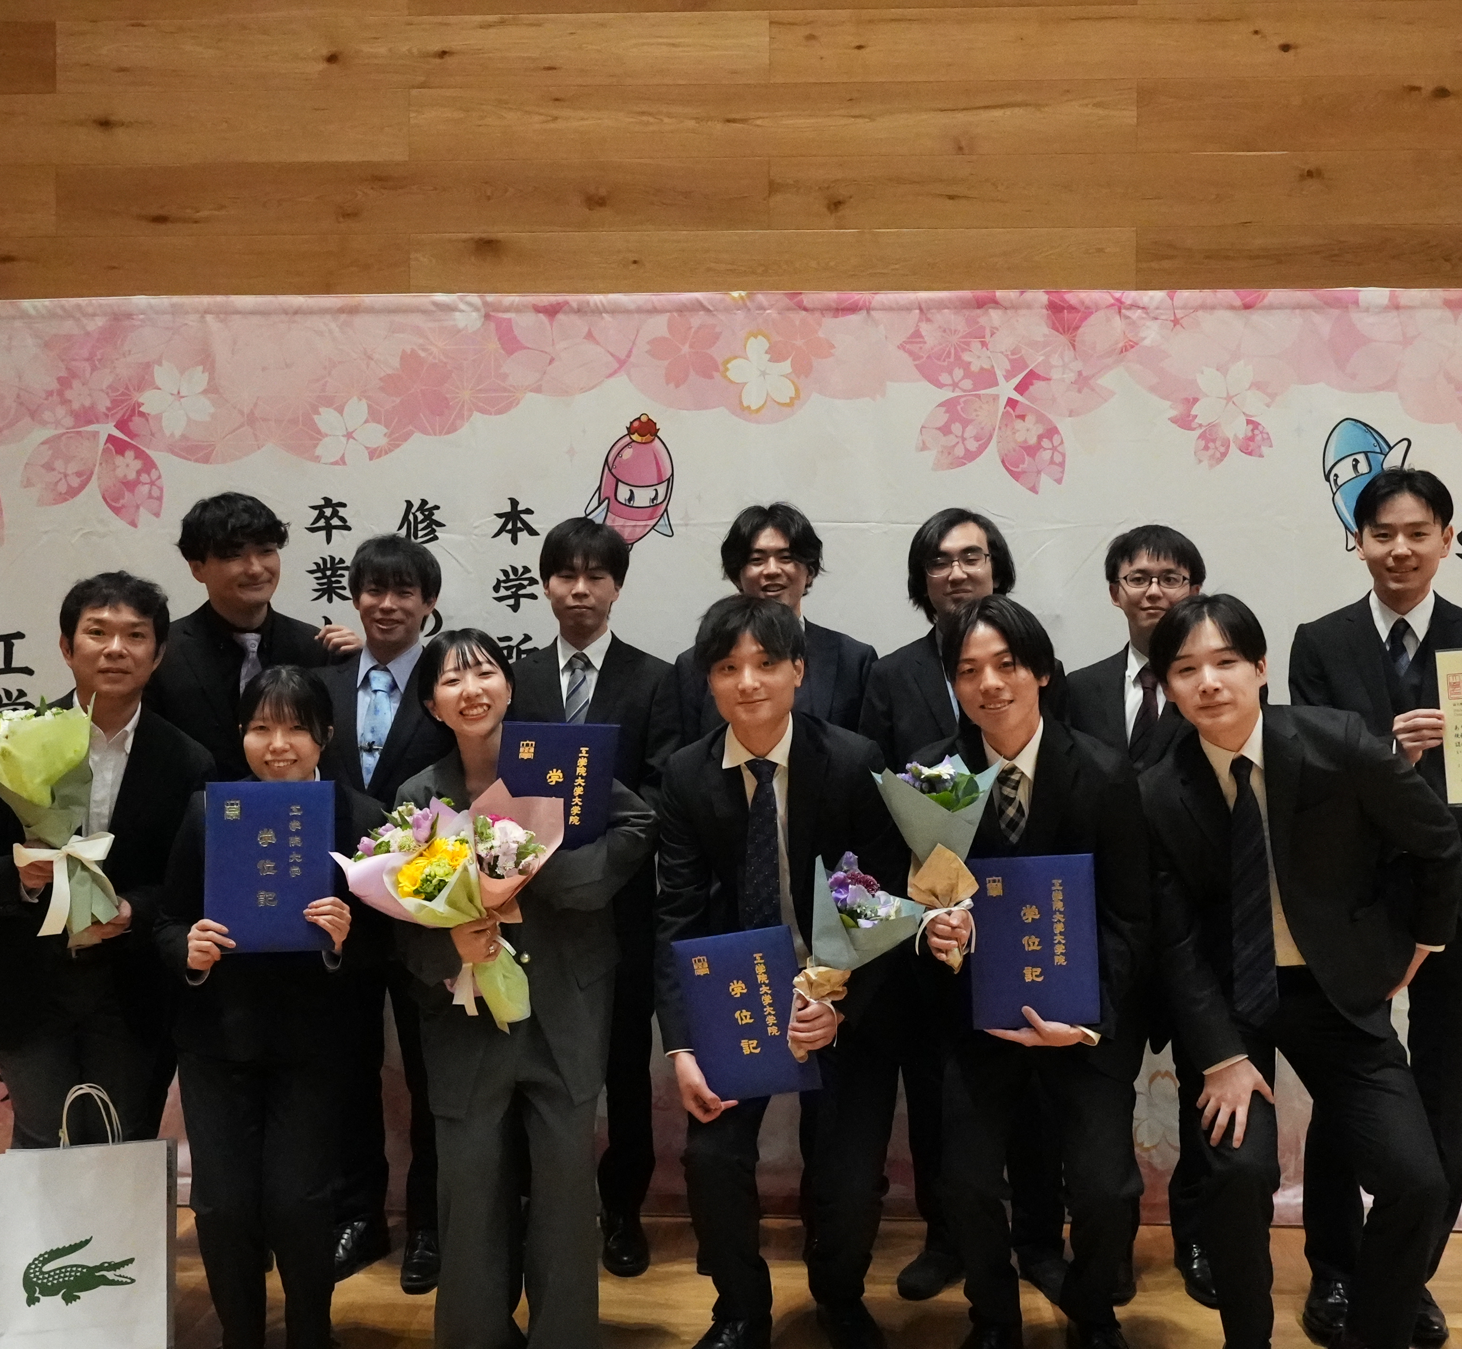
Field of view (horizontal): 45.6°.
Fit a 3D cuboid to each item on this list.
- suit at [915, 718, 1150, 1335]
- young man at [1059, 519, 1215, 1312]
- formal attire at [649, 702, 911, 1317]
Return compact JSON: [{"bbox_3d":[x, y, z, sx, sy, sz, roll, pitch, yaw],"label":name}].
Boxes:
[{"bbox_3d":[0.576,0.687,3.333,0.505,1.212,0.465,0,0,7],"label":"suit"},{"bbox_3d":[0.931,0.510,3.838,0.505,1.687,0.333,0,0,10],"label":"young man"},{"bbox_3d":[0.095,0.677,3.333,0.515,1.212,0.485,0,0,0],"label":"formal attire"}]

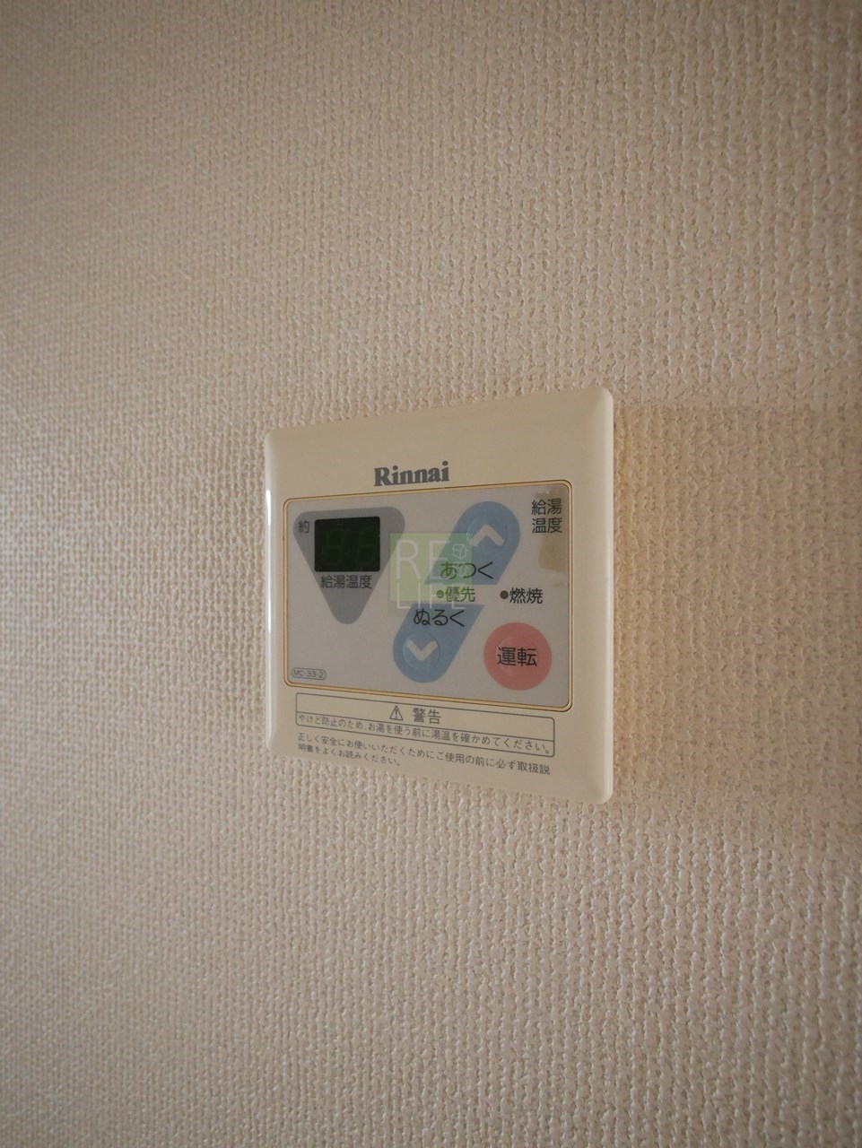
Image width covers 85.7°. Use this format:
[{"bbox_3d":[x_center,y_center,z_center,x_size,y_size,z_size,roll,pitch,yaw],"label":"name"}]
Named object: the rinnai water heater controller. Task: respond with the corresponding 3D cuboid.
[{"bbox_3d":[-0.003,0.006,0.158,0.120,0.120,0.018,0,0,20],"label":"rinnai water heater controller"}]

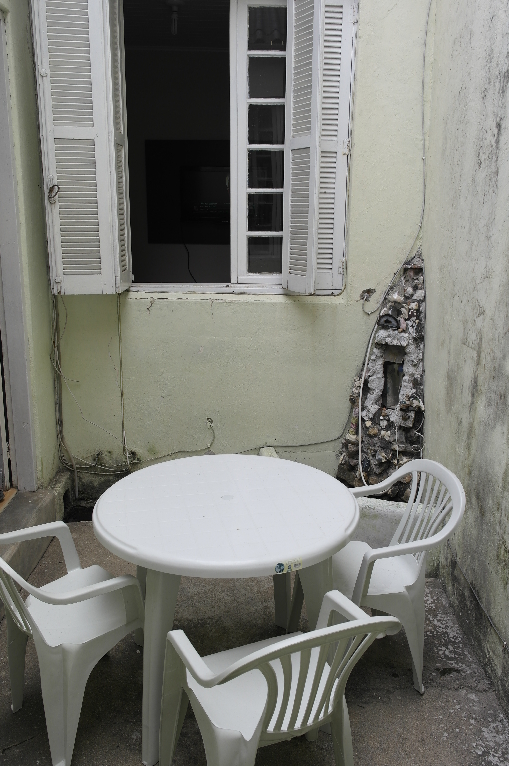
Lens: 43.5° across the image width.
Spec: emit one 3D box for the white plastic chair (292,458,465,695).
[{"bbox_3d":[0.446,0.711,2.390,0.530,0.800,0.540,-2,14,-9],"label":"white plastic chair"}]

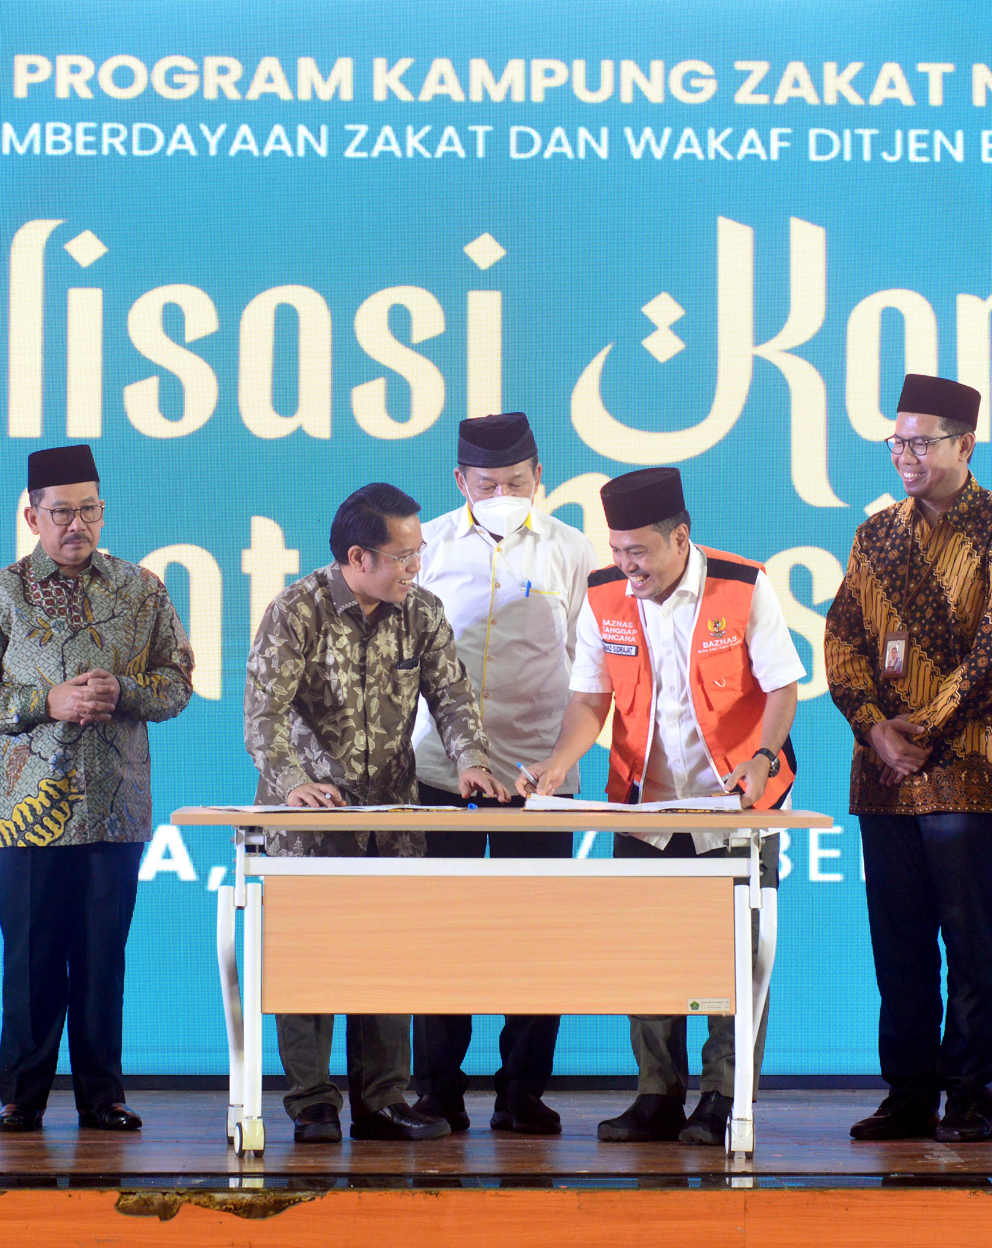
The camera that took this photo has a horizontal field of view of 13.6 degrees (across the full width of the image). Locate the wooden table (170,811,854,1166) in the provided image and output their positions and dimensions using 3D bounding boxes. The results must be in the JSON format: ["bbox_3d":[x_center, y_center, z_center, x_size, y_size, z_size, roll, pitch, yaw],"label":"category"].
[{"bbox_3d":[0.007,0.855,9.872,1.530,0.790,0.570,0,-1,-2],"label":"wooden table"}]

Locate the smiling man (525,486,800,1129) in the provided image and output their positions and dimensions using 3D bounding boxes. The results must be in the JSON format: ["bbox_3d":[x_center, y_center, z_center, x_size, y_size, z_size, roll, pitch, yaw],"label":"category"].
[{"bbox_3d":[0.422,0.434,10.214,0.600,1.642,0.550,0,-1,22],"label":"smiling man"}]

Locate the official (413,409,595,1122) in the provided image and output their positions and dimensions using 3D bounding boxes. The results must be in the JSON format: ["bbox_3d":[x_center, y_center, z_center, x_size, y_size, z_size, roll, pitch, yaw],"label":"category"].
[{"bbox_3d":[0.016,0.366,10.415,0.490,1.785,0.380,0,-1,5],"label":"official"}]

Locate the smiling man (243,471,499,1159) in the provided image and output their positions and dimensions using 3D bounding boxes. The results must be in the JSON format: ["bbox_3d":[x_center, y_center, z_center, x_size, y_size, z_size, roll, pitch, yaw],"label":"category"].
[{"bbox_3d":[-0.296,0.456,10.224,0.550,1.599,0.550,0,-1,-27],"label":"smiling man"}]

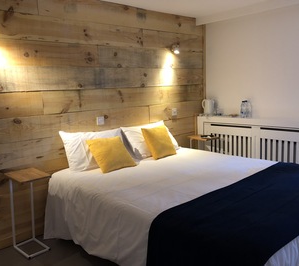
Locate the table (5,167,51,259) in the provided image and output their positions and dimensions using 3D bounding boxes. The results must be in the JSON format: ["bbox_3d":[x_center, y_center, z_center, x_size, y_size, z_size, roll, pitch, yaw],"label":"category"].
[{"bbox_3d":[-1.013,0.672,2.444,0.245,0.665,0.400,-11,12,-44],"label":"table"}]

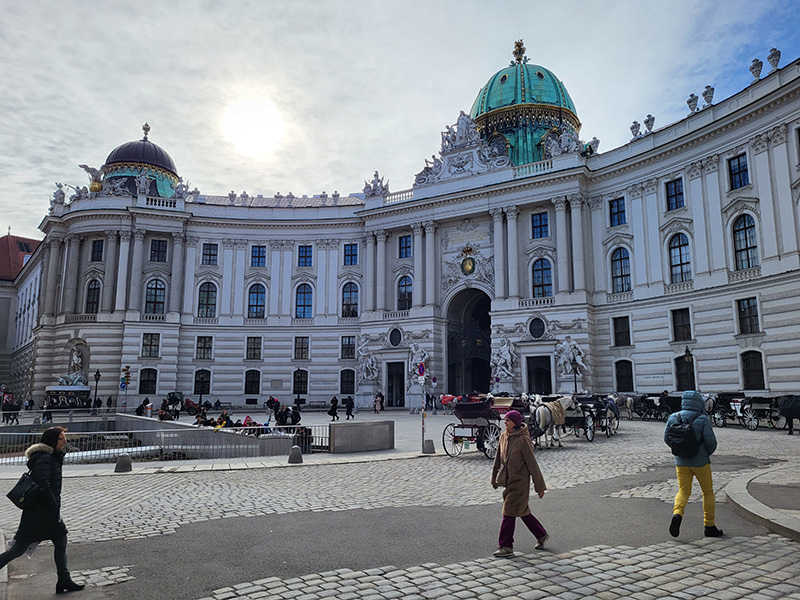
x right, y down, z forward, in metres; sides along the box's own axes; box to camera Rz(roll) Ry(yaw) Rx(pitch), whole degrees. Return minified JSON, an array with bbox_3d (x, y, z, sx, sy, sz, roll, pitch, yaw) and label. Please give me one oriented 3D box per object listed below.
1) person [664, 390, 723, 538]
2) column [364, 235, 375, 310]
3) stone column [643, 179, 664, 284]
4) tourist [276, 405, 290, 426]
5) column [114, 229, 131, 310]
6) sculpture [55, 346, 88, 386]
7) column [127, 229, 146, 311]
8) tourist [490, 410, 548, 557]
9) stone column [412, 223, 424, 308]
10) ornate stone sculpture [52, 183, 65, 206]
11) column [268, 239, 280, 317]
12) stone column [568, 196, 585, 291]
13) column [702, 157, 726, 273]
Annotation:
[{"bbox_3d":[3.613,2.010,7.412,0.620,1.760,0.580,9,-13,-41],"label":"person"},{"bbox_3d":[-3.169,-3.001,63.155,1.000,8.640,1.000,0,-9,0],"label":"column"},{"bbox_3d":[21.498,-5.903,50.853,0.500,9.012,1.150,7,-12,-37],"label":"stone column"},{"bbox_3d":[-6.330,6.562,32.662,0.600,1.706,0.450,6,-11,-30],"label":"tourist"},{"bbox_3d":[-30.887,-3.273,67.316,1.150,9.333,0.700,3,-10,-17],"label":"column"},{"bbox_3d":[-33.438,6.758,61.167,2.800,4.050,2.000,-1,-10,9],"label":"sculpture"},{"bbox_3d":[-29.098,-3.331,66.181,1.300,9.198,1.300,4,-10,-20],"label":"column"},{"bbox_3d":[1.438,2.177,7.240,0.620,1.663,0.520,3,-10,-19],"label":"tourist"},{"bbox_3d":[1.768,-3.528,60.229,1.000,8.620,1.000,-6,-11,32],"label":"stone column"},{"bbox_3d":[-38.737,-11.985,68.261,1.250,2.600,1.200,-9,-13,44],"label":"ornate stone sculpture"},{"bbox_3d":[-13.888,-2.466,66.768,1.200,8.500,0.600,0,-9,-1],"label":"column"},{"bbox_3d":[15.331,-4.928,51.764,1.000,8.580,1.000,-6,-11,32],"label":"stone column"},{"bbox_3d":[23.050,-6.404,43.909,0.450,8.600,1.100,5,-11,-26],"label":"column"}]

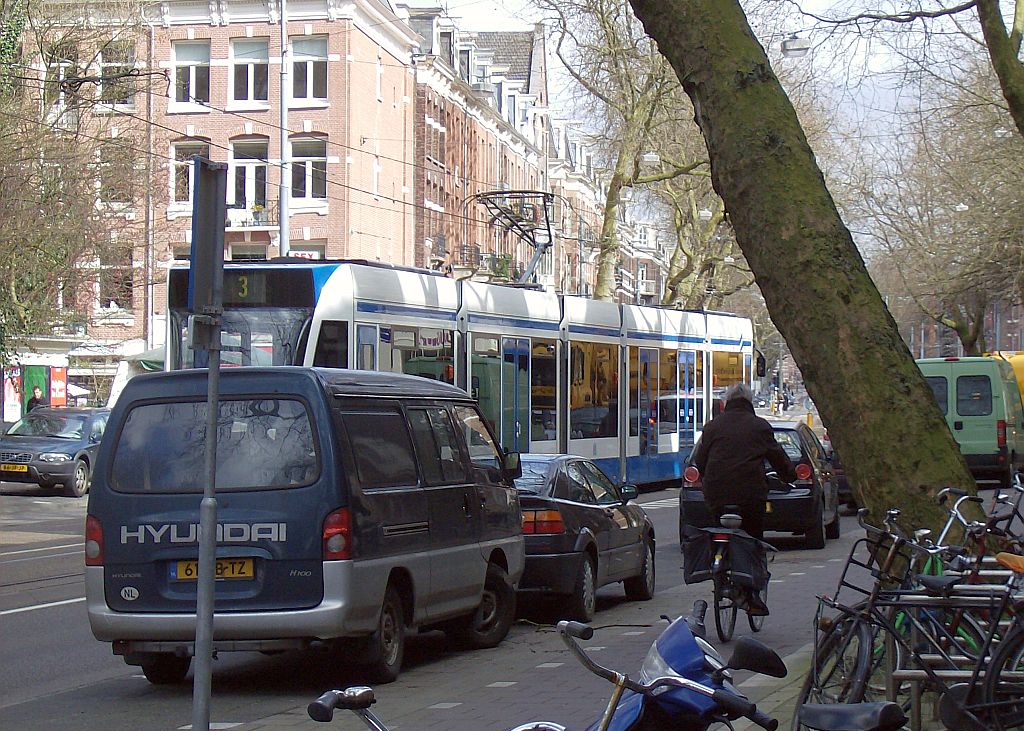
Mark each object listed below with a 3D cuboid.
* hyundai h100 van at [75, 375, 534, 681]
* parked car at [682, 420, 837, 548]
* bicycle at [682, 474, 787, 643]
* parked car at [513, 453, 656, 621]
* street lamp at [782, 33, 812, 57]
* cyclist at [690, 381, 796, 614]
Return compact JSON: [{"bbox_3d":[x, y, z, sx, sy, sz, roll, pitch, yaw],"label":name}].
[{"bbox_3d":[-1.221,1.030,19.895,1.720,1.970,4.660,-1,-1,14],"label":"hyundai h100 van"},{"bbox_3d":[3.021,1.406,35.442,1.670,1.460,3.900,-1,-1,10],"label":"parked car"},{"bbox_3d":[1.633,1.404,21.308,0.600,1.140,1.780,-1,-1,15],"label":"bicycle"},{"bbox_3d":[0.124,1.397,24.745,1.700,1.320,4.050,-1,-1,14],"label":"parked car"},{"bbox_3d":[5.293,-5.954,55.000,0.500,0.440,0.400,-1,-1,8],"label":"street lamp"},{"bbox_3d":[1.659,0.946,21.150,0.600,1.700,0.850,-1,-1,15],"label":"cyclist"}]

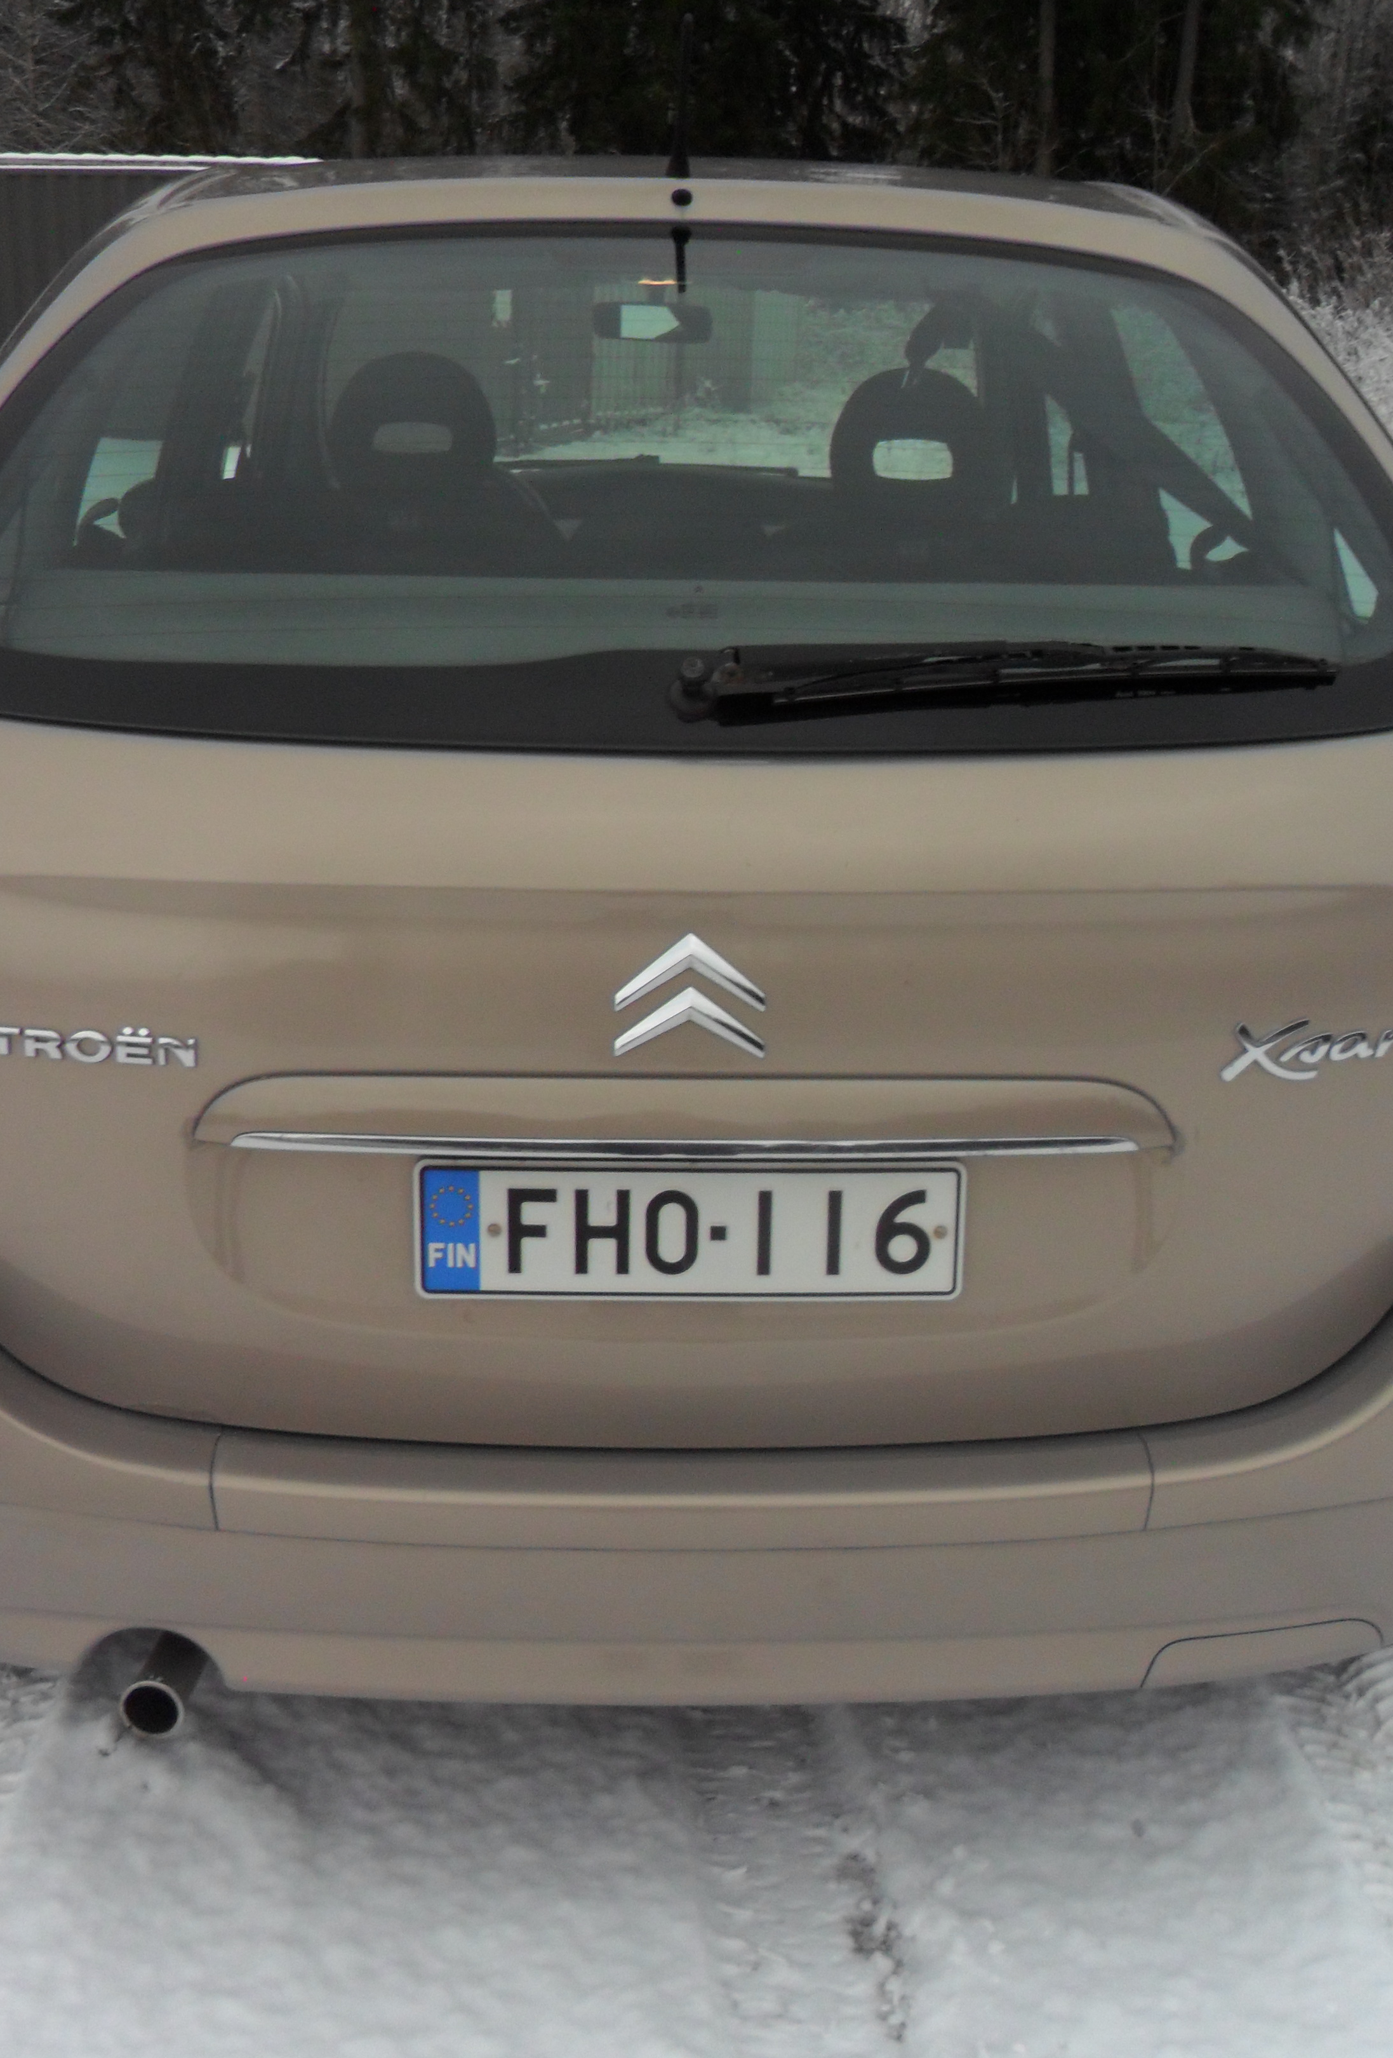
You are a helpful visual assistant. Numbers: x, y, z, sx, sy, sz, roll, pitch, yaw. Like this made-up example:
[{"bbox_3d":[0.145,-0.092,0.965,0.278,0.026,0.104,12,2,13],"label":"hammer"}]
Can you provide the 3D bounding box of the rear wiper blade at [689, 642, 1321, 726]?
[{"bbox_3d":[0.241,-0.262,1.621,0.505,0.058,0.062,-1,20,-6],"label":"rear wiper blade"}]

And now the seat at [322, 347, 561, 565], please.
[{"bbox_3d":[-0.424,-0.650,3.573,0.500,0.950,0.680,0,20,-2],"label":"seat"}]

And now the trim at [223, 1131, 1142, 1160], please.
[{"bbox_3d":[-0.007,0.090,1.678,0.720,0.020,0.030,0,20,-2],"label":"trim"}]

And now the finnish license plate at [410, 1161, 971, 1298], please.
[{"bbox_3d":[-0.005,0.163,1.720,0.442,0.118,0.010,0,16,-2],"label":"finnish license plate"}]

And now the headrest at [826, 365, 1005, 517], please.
[{"bbox_3d":[0.335,-0.891,3.263,0.260,0.230,0.130,0,20,-2],"label":"headrest"}]

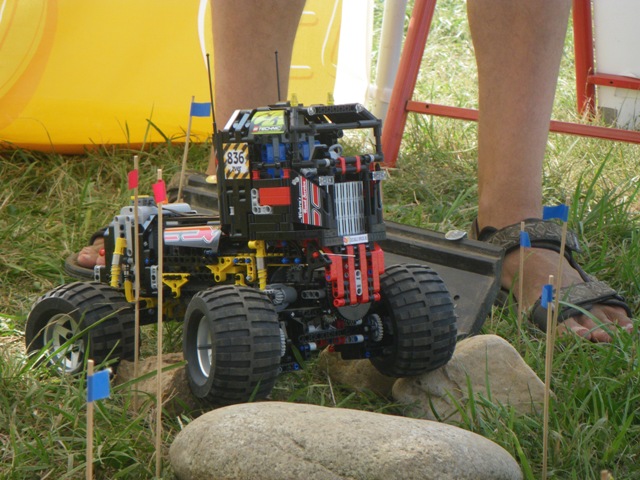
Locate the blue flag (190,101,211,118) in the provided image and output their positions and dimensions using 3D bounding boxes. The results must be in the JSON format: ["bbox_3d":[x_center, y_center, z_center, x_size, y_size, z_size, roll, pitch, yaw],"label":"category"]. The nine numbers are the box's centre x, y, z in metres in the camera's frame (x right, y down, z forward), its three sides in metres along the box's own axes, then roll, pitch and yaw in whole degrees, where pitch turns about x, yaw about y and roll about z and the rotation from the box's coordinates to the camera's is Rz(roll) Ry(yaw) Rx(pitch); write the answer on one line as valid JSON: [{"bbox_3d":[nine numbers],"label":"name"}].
[{"bbox_3d":[-0.130,-0.142,2.820,0.021,0.015,0.004,6,8,0],"label":"blue flag"}]

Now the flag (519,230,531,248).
[{"bbox_3d":[0.206,-0.001,2.600,0.004,0.015,0.017,-4,11,-41],"label":"flag"}]

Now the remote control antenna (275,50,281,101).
[{"bbox_3d":[-0.038,-0.146,2.490,0.005,0.075,0.005,-1,5,45],"label":"remote control antenna"}]

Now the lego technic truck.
[{"bbox_3d":[-0.073,0.004,2.446,0.333,0.259,0.250,0,5,45],"label":"lego technic truck"}]

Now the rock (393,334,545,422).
[{"bbox_3d":[0.139,0.130,2.430,0.136,0.072,0.105,-1,9,-6],"label":"rock"}]

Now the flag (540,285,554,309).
[{"bbox_3d":[0.186,0.046,2.120,0.004,0.016,0.019,8,10,36],"label":"flag"}]

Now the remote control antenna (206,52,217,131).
[{"bbox_3d":[-0.102,-0.139,2.430,0.005,0.076,0.005,-5,3,0],"label":"remote control antenna"}]

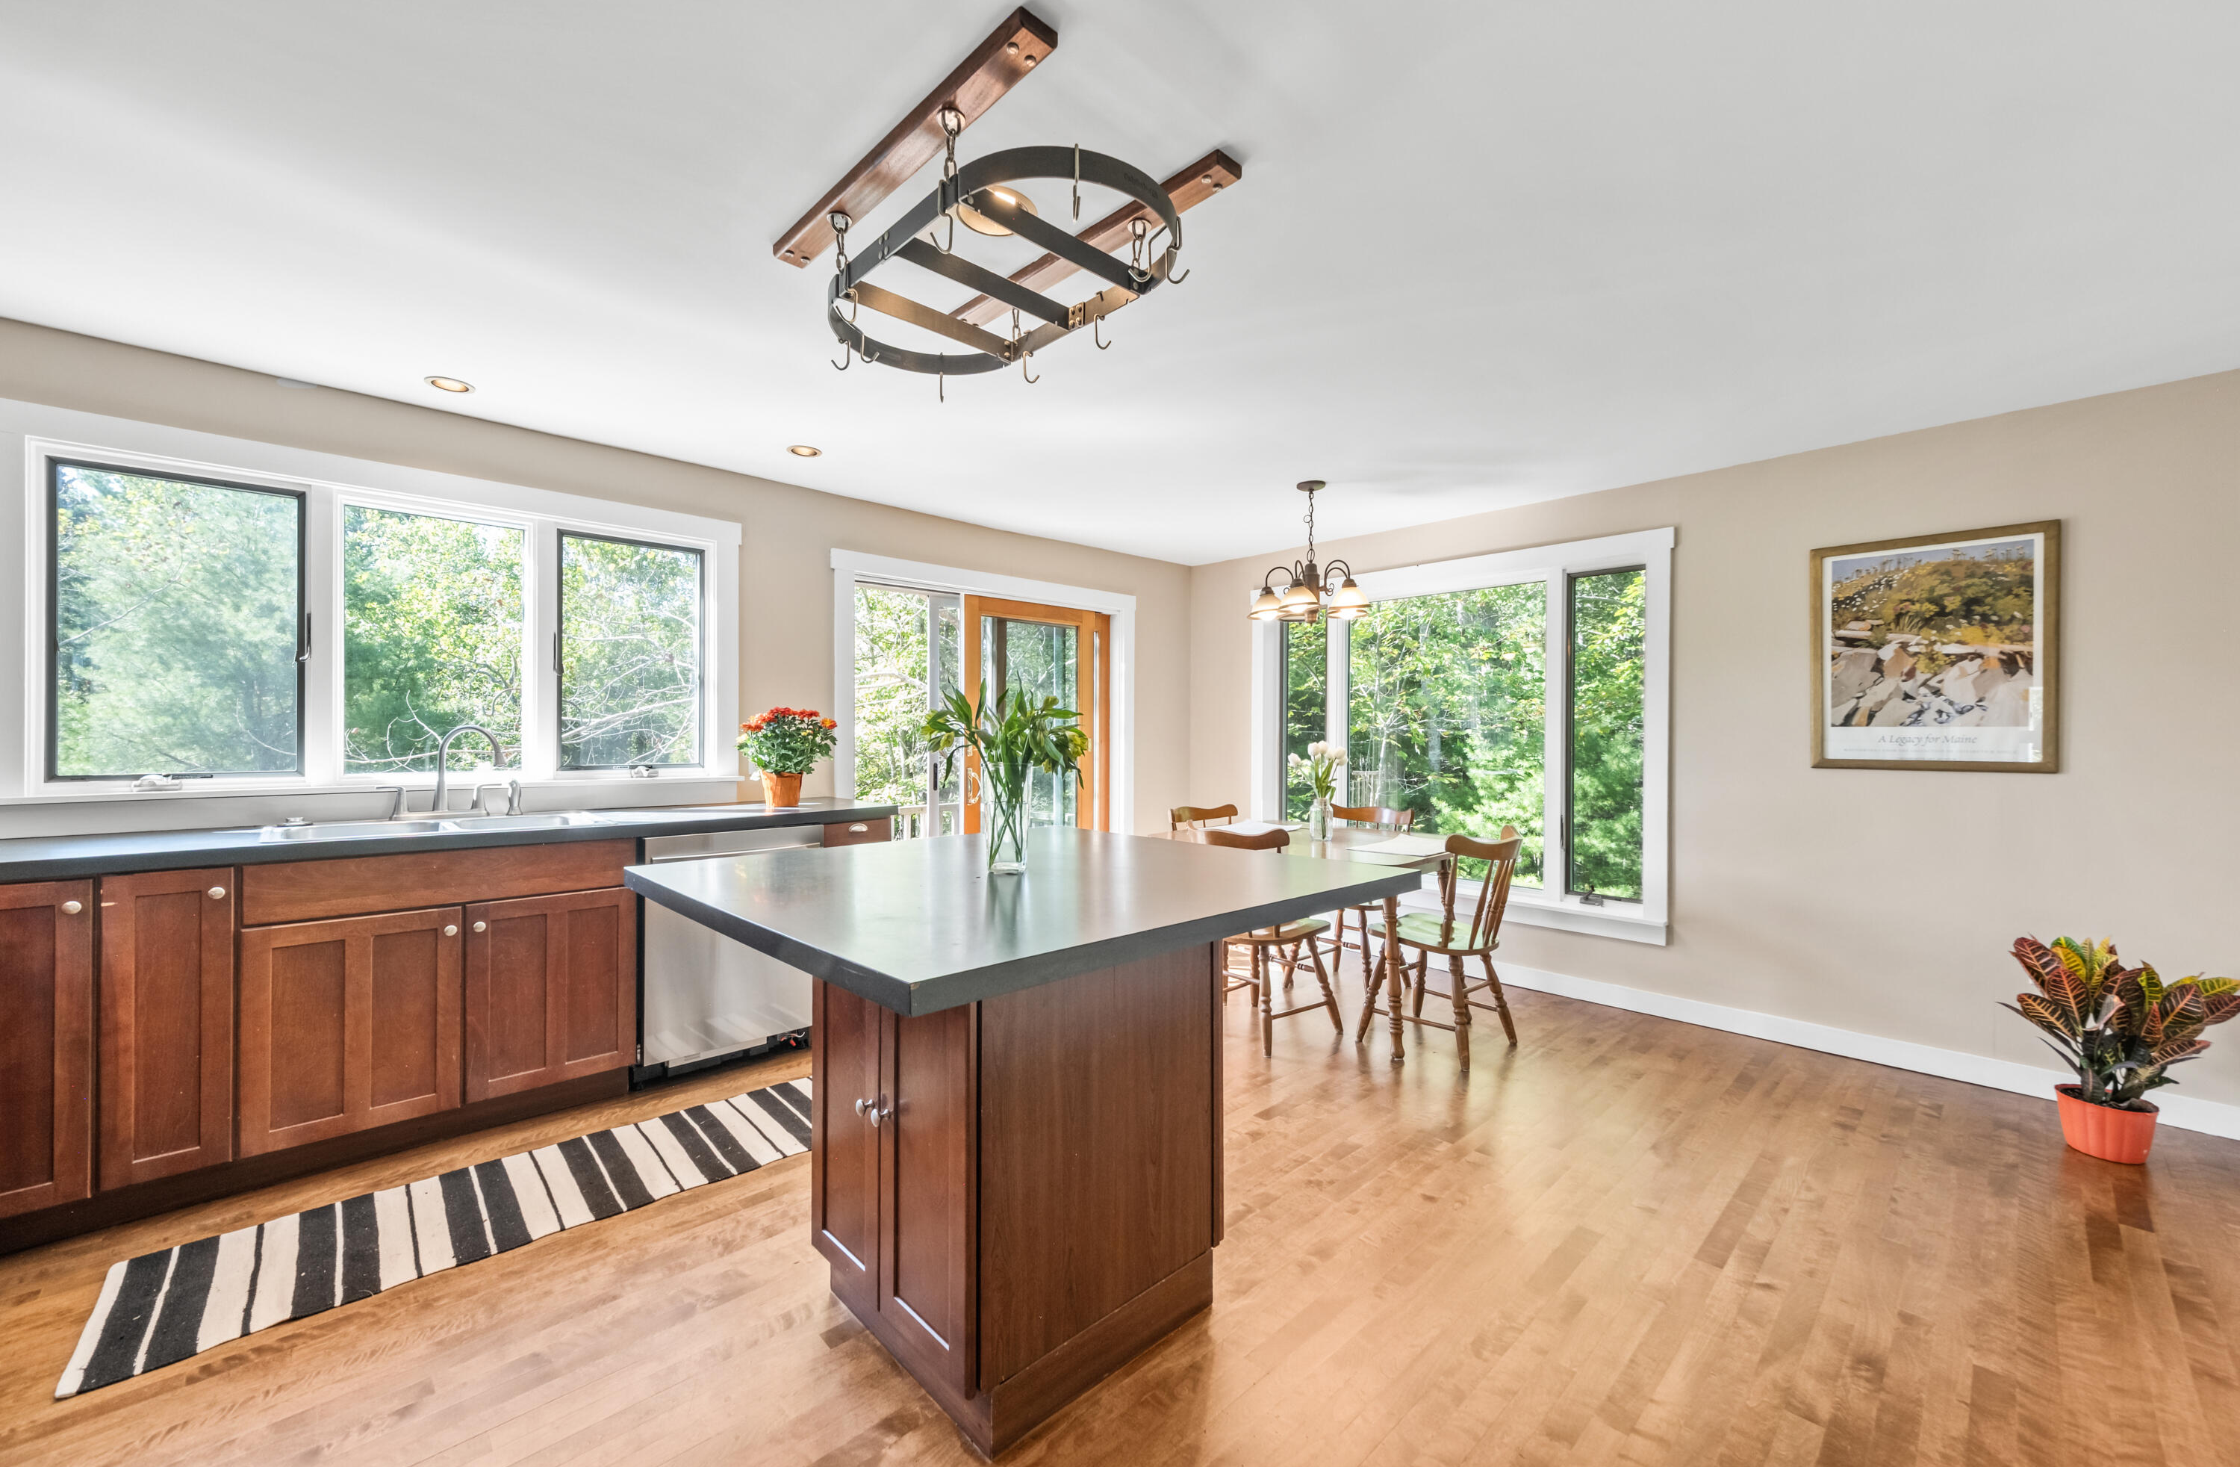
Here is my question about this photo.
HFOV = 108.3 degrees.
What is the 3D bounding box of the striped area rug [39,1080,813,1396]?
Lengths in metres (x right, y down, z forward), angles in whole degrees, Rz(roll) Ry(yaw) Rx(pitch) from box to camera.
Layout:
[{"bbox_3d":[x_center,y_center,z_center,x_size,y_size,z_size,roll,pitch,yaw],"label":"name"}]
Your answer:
[{"bbox_3d":[-1.429,1.213,2.257,1.820,0.010,0.520,0,-1,-41],"label":"striped area rug"}]

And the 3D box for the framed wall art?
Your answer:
[{"bbox_3d":[2.885,-0.288,2.895,0.030,0.845,0.630,1,-1,-44],"label":"framed wall art"}]

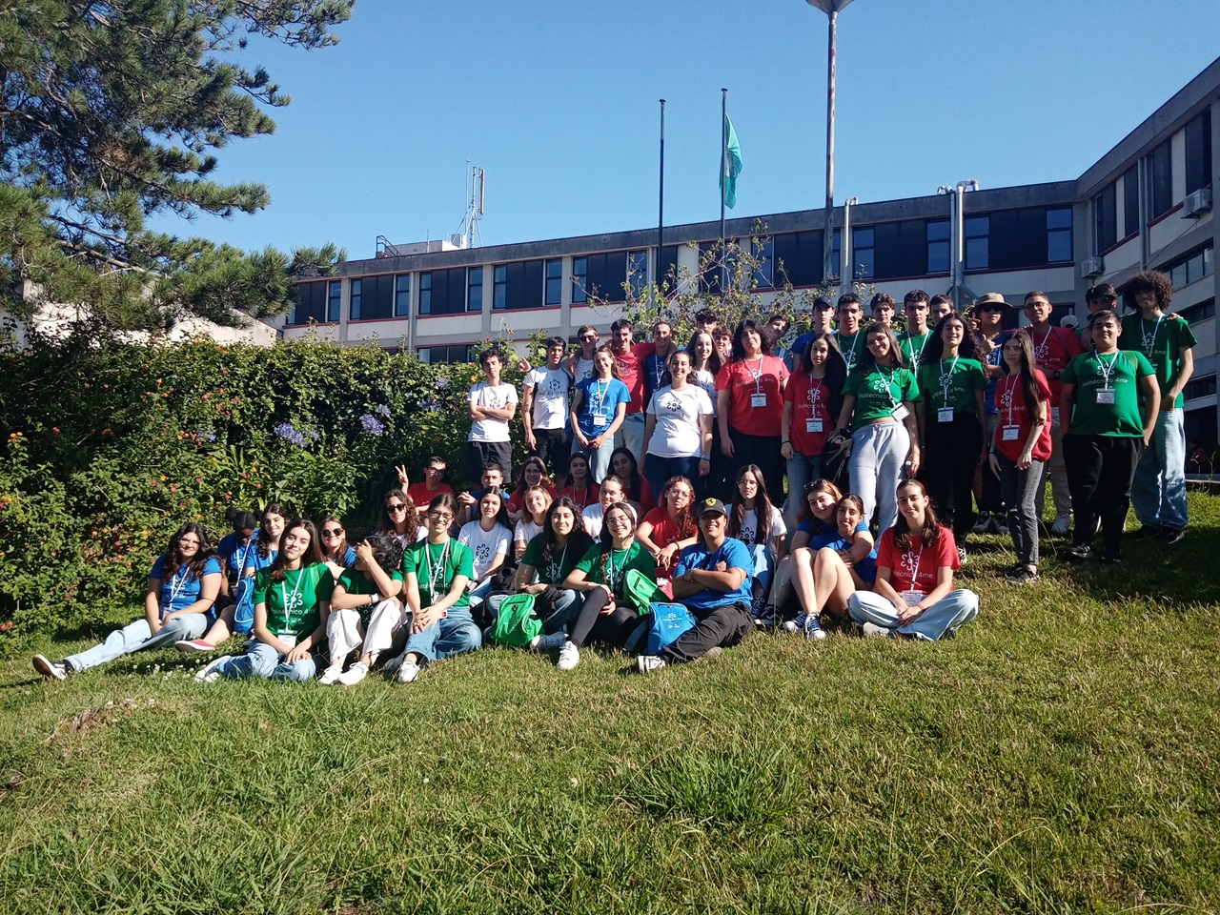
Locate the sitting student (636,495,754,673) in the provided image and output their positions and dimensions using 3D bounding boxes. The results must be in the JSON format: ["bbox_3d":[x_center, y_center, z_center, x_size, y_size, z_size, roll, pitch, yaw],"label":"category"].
[{"bbox_3d":[0.469,0.681,4.980,0.660,0.900,0.740,0,-4,18],"label":"sitting student"}]

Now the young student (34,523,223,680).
[{"bbox_3d":[-2.820,0.822,5.450,0.980,0.860,0.680,1,-4,6],"label":"young student"}]

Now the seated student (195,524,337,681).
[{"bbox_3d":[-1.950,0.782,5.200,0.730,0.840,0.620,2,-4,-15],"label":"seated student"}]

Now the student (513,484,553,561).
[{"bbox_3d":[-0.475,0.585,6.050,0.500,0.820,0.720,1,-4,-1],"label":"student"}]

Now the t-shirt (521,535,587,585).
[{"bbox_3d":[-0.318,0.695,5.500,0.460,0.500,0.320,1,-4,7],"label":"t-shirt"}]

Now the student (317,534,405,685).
[{"bbox_3d":[-1.371,0.836,5.100,0.470,0.780,0.700,1,-4,-3],"label":"student"}]

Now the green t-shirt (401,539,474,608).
[{"bbox_3d":[-0.998,0.675,5.300,0.430,0.460,0.300,1,-4,-3],"label":"green t-shirt"}]

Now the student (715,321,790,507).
[{"bbox_3d":[1.034,-0.194,6.650,0.540,1.640,0.360,1,-4,9],"label":"student"}]

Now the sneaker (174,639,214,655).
[{"bbox_3d":[-2.356,1.074,5.200,0.255,0.095,0.098,9,-14,-35],"label":"sneaker"}]

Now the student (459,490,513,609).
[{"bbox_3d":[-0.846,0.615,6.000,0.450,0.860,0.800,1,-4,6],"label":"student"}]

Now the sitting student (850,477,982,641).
[{"bbox_3d":[1.674,0.546,5.070,0.720,0.860,0.580,0,-4,16],"label":"sitting student"}]

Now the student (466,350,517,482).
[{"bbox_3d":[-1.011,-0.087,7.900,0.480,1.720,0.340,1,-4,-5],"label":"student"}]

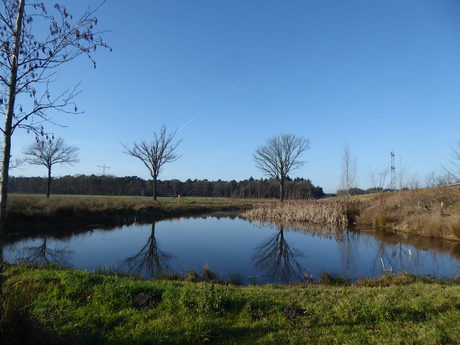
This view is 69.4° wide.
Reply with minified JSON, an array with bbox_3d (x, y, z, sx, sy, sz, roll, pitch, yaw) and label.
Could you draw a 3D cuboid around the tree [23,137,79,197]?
[{"bbox_3d":[-29.097,-0.813,54.000,9.080,10.080,8.630,3,-5,-28],"label":"tree"}]

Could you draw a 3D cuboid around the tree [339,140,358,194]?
[{"bbox_3d":[16.409,-0.312,46.000,2.710,8.380,2.580,0,-4,20],"label":"tree"}]

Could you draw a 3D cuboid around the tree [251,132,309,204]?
[{"bbox_3d":[9.999,-0.922,64.500,11.040,13.690,10.480,0,-4,9],"label":"tree"}]

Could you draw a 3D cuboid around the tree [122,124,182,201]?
[{"bbox_3d":[-13.764,-1.554,59.000,10.440,13.230,9.610,2,-4,-13],"label":"tree"}]

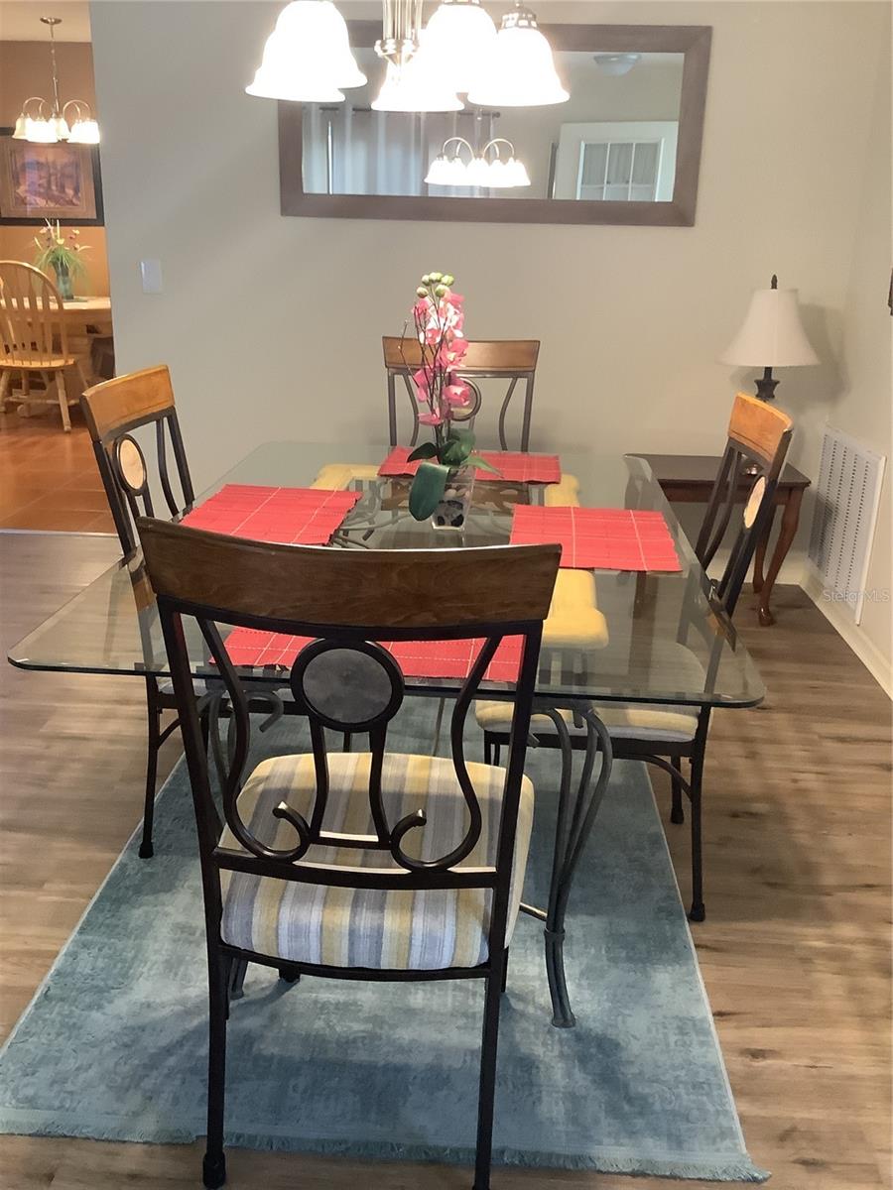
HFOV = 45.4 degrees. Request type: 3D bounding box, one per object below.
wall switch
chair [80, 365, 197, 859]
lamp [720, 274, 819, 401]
[{"bbox_3d":[-1.113,-1.202,4.031,0.073,0.116,0.011,2,19,3],"label":"wall switch"},{"bbox_3d":[-0.434,0.040,2.377,0.550,1.015,0.470,3,19,3],"label":"chair"},{"bbox_3d":[1.120,-0.770,3.738,0.335,0.675,0.335,2,19,3],"label":"lamp"}]

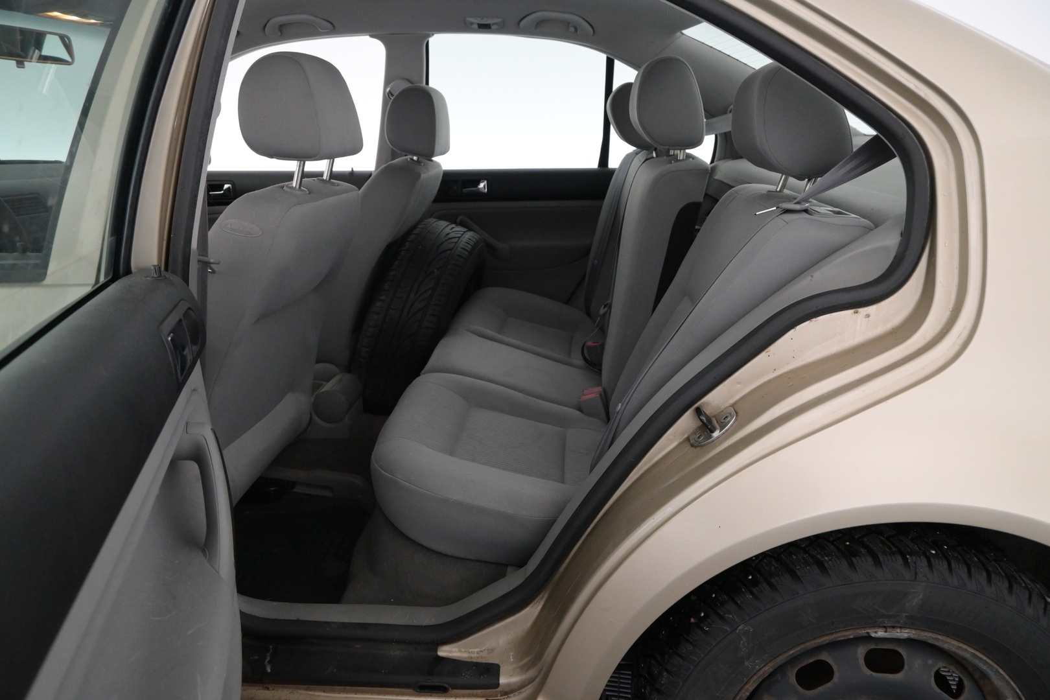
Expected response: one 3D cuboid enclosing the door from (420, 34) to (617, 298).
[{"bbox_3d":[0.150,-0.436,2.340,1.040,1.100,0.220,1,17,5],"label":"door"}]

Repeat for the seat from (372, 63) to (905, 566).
[{"bbox_3d":[0.146,-0.203,1.656,0.870,0.890,1.310,1,17,5],"label":"seat"}]

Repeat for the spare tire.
[{"bbox_3d":[-0.340,-0.103,2.106,0.210,0.630,0.630,25,17,-6],"label":"spare tire"}]

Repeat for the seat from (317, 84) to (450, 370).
[{"bbox_3d":[-0.631,-0.275,2.079,0.860,0.960,0.520,1,17,5],"label":"seat"}]

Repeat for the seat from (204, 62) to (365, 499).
[{"bbox_3d":[-0.725,-0.069,1.400,0.860,0.960,0.520,1,17,5],"label":"seat"}]

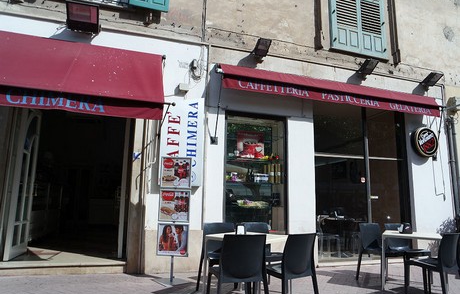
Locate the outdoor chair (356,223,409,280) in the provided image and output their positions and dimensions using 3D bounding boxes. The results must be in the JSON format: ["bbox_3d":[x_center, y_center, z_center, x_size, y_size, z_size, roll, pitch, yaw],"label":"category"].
[{"bbox_3d":[2.248,1.565,4.479,0.470,0.820,0.520,4,-9,-23],"label":"outdoor chair"}]

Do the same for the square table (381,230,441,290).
[{"bbox_3d":[2.544,1.580,4.244,0.700,0.730,0.700,-4,-10,31],"label":"square table"}]

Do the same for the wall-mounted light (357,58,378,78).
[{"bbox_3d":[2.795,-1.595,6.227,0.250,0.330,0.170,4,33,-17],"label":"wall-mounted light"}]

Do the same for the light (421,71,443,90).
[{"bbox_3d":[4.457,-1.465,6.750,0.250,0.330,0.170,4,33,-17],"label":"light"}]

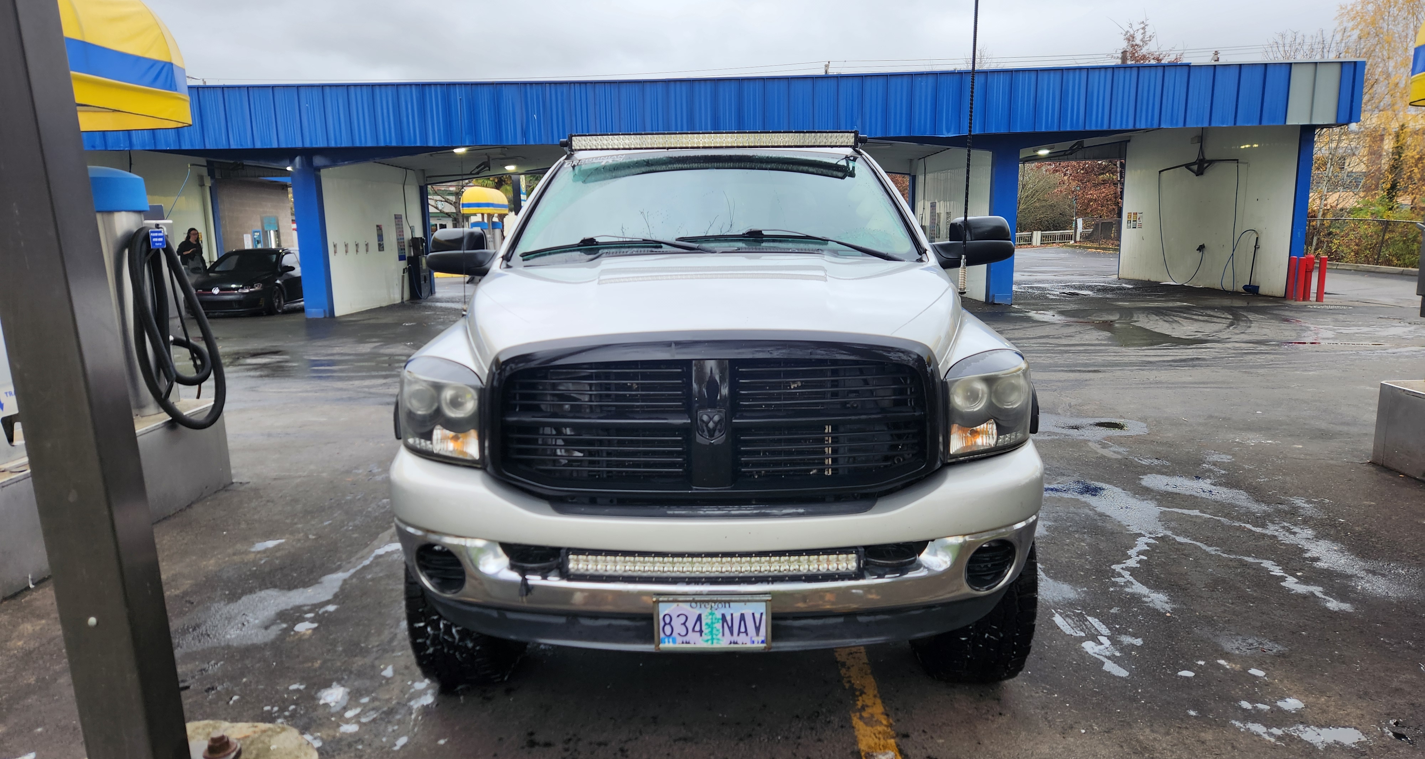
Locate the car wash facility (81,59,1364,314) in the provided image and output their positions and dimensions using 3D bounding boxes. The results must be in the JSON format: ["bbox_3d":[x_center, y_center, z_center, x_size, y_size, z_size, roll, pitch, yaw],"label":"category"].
[{"bbox_3d":[-0.747,-4.087,21.516,25.180,4.200,8.200,-1,10,0],"label":"car wash facility"}]

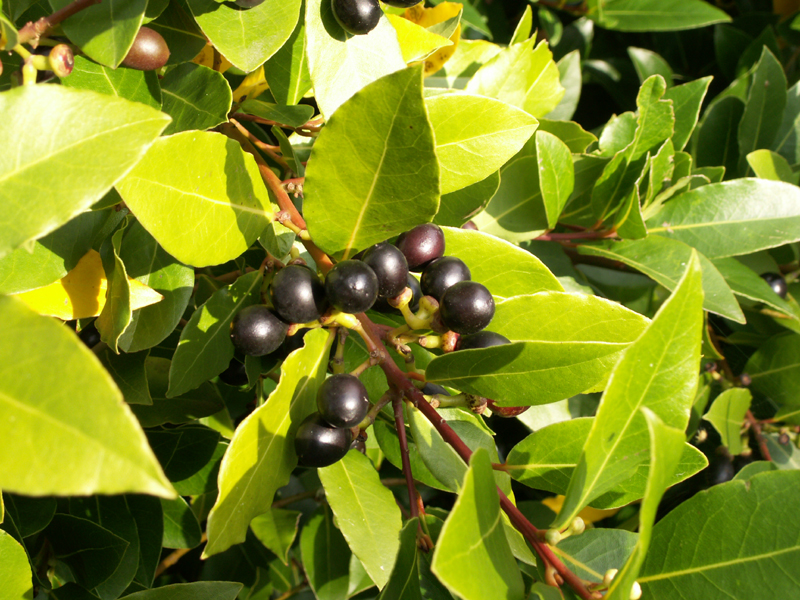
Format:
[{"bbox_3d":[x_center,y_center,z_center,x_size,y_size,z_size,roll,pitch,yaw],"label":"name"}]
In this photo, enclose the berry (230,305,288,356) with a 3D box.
[{"bbox_3d":[-0.034,0.007,0.352,0.014,0.013,0.013,0,23,0],"label":"berry"}]

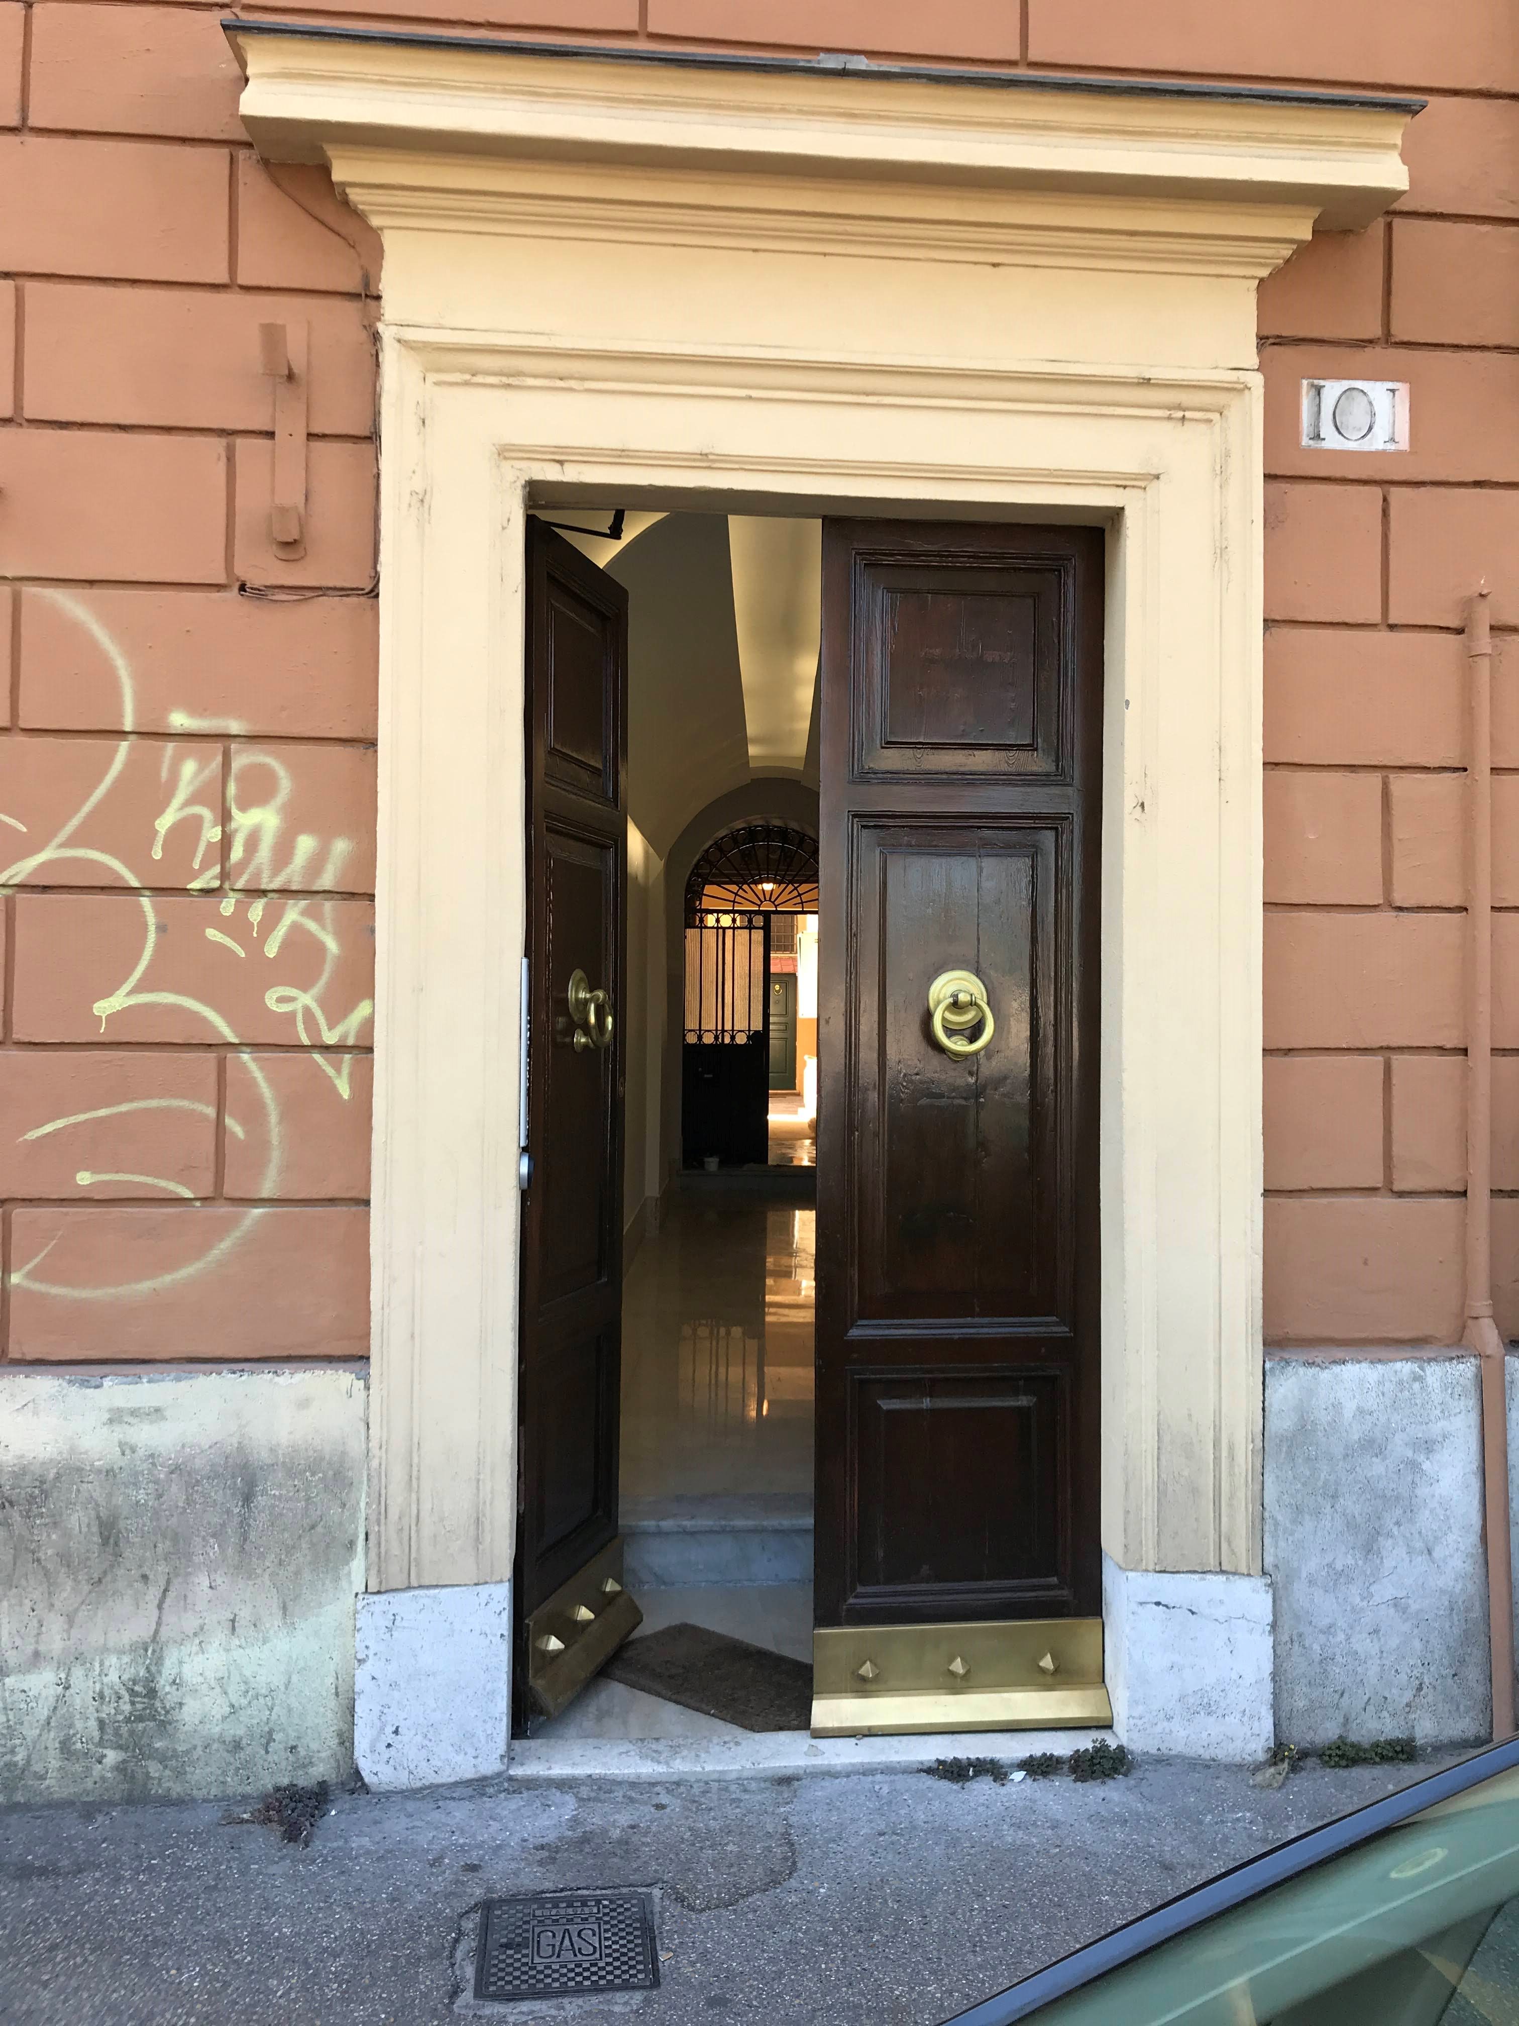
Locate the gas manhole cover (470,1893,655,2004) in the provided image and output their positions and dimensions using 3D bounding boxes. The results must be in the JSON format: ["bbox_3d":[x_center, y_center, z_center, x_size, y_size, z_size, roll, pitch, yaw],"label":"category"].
[{"bbox_3d":[-0.327,1.597,2.798,0.298,0.030,0.300,0,-1,-6],"label":"gas manhole cover"}]

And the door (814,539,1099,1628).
[{"bbox_3d":[0.452,0.155,3.666,0.651,2.510,0.085,0,-1,-6],"label":"door"}]

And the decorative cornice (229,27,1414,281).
[{"bbox_3d":[0.169,-1.776,3.454,2.480,0.325,0.210,0,-1,-6],"label":"decorative cornice"}]

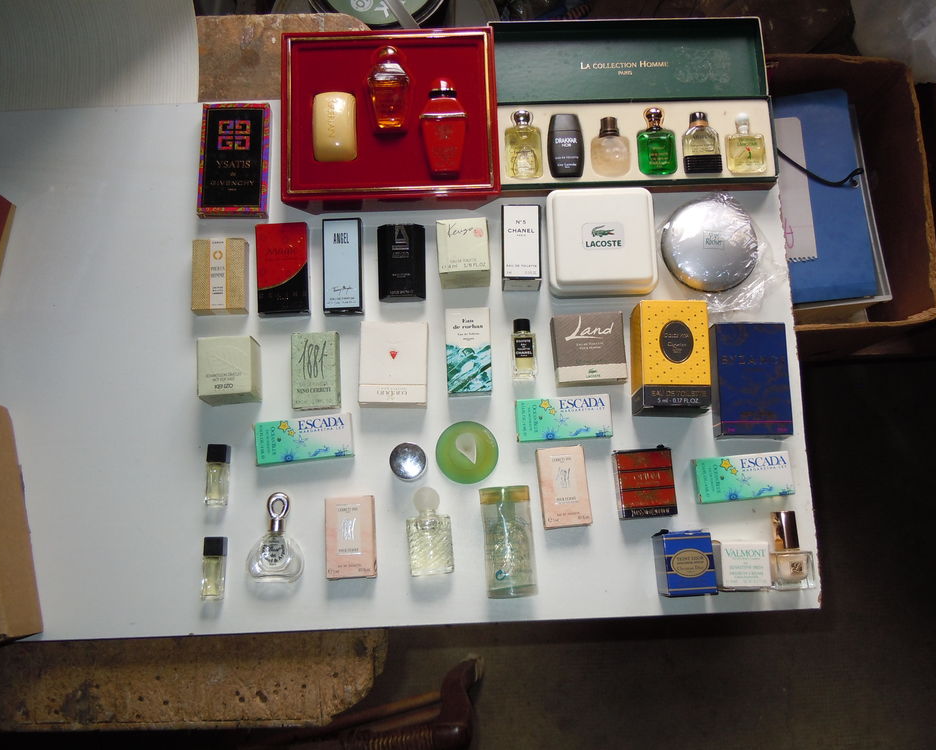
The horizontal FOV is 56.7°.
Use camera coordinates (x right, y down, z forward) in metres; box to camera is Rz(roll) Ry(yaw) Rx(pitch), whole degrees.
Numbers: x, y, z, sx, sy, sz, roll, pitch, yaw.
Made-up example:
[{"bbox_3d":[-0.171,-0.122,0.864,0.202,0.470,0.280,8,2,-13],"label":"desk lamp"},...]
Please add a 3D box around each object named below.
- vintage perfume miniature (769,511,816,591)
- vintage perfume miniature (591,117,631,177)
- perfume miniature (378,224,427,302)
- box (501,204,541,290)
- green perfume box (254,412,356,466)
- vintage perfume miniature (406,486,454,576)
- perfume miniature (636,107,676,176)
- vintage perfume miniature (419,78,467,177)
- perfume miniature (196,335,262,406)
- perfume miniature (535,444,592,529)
[{"bbox_3d":[0.227,0.123,0.609,0.026,0.017,0.055,-3,77,-1],"label":"vintage perfume miniature"},{"bbox_3d":[0.120,-0.192,0.730,0.033,0.020,0.054,0,78,0],"label":"vintage perfume miniature"},{"bbox_3d":[-0.050,-0.085,0.657,0.036,0.015,0.058,-1,77,0],"label":"perfume miniature"},{"bbox_3d":[0.041,-0.098,0.671,0.028,0.029,0.058,-1,78,0],"label":"box"},{"bbox_3d":[-0.118,0.047,0.628,0.068,0.013,0.031,-6,77,-1],"label":"green perfume box"},{"bbox_3d":[-0.027,0.110,0.612,0.031,0.018,0.062,-5,77,-1],"label":"vintage perfume miniature"},{"bbox_3d":[0.149,-0.185,0.686,0.032,0.018,0.059,-1,78,0],"label":"perfume miniature"},{"bbox_3d":[-0.019,-0.202,0.708,0.038,0.029,0.088,-2,78,0],"label":"vintage perfume miniature"},{"bbox_3d":[-0.188,-0.003,0.688,0.040,0.038,0.046,-4,78,-1],"label":"perfume miniature"},{"bbox_3d":[0.070,0.083,0.641,0.034,0.015,0.057,-6,78,-1],"label":"perfume miniature"}]

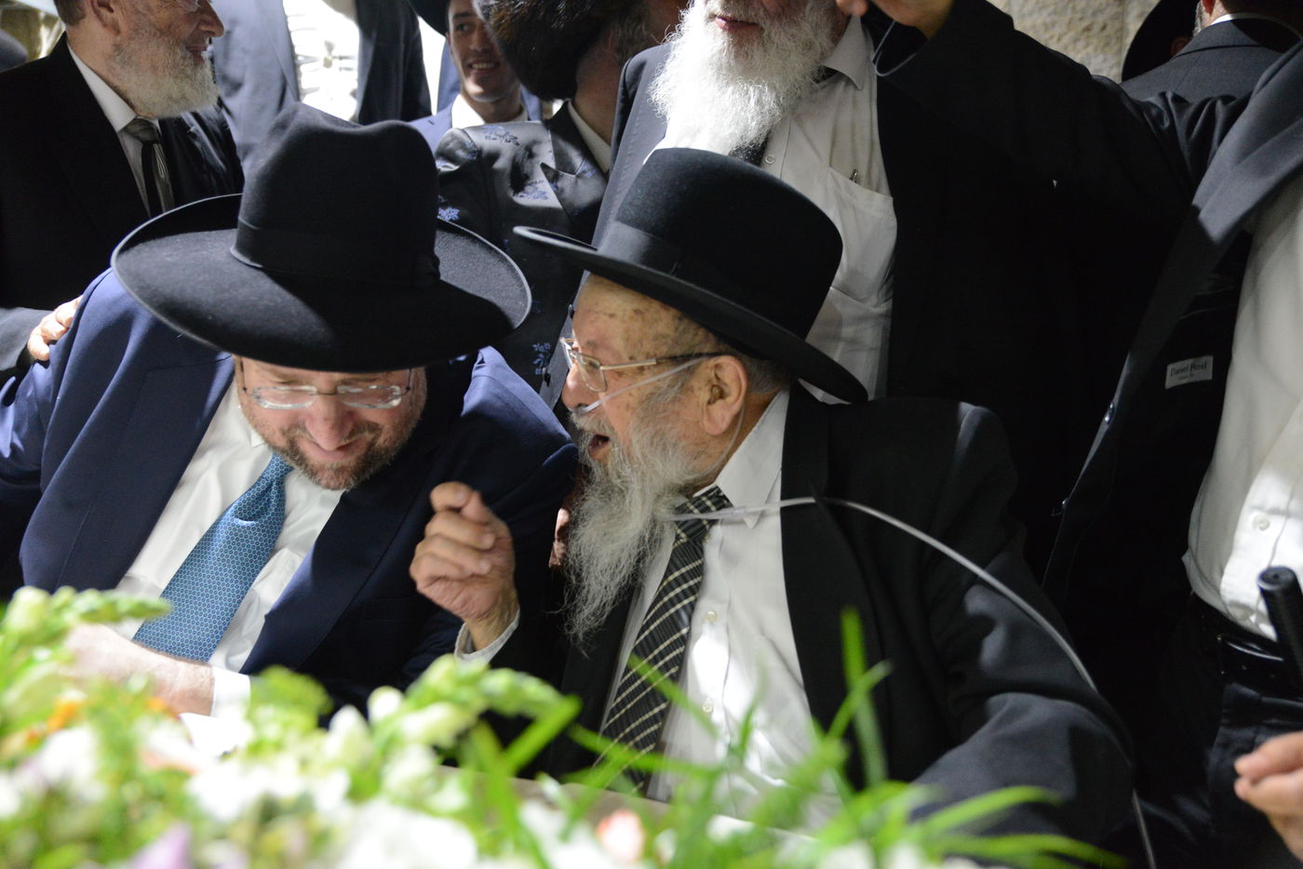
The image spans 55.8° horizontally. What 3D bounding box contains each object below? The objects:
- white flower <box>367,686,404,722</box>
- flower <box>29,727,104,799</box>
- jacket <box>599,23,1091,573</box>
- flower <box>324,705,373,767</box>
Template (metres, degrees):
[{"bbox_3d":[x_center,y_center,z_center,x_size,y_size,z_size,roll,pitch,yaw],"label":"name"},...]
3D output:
[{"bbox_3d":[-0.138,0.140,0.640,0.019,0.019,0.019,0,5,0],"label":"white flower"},{"bbox_3d":[-0.290,0.163,0.610,0.037,0.034,0.034,-1,5,-11],"label":"flower"},{"bbox_3d":[0.220,-0.090,1.450,0.580,0.770,0.340,2,5,17],"label":"jacket"},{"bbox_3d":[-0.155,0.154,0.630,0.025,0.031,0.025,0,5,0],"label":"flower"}]

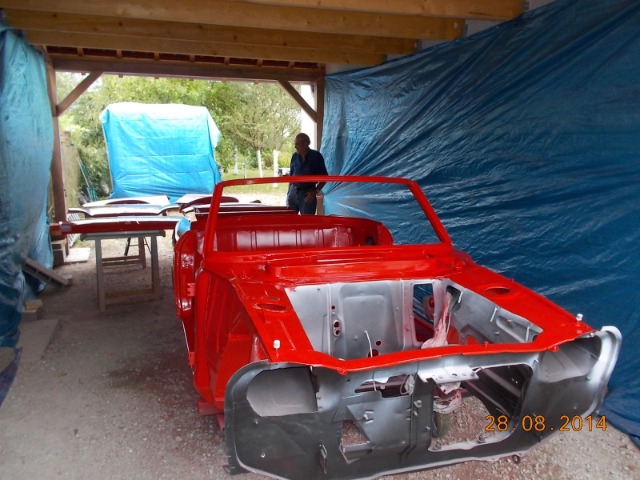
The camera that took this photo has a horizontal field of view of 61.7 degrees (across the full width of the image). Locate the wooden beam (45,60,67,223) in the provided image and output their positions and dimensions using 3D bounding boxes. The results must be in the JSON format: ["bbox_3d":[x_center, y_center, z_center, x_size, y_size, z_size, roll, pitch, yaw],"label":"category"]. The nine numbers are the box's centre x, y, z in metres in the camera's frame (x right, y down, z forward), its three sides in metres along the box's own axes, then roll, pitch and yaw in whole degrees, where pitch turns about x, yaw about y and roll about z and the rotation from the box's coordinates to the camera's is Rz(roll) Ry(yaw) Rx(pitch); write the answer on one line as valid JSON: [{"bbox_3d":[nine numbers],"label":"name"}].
[{"bbox_3d":[-3.678,-1.097,7.505,0.125,2.760,0.125,-3,10,-18],"label":"wooden beam"}]

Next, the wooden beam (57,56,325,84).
[{"bbox_3d":[-1.806,-2.512,7.894,3.940,0.210,0.130,-3,10,-18],"label":"wooden beam"}]

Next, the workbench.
[{"bbox_3d":[-2.035,0.200,5.487,1.120,0.840,0.560,-4,10,-22],"label":"workbench"}]

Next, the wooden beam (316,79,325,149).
[{"bbox_3d":[0.006,-1.229,8.700,0.125,2.660,0.125,-3,10,-18],"label":"wooden beam"}]

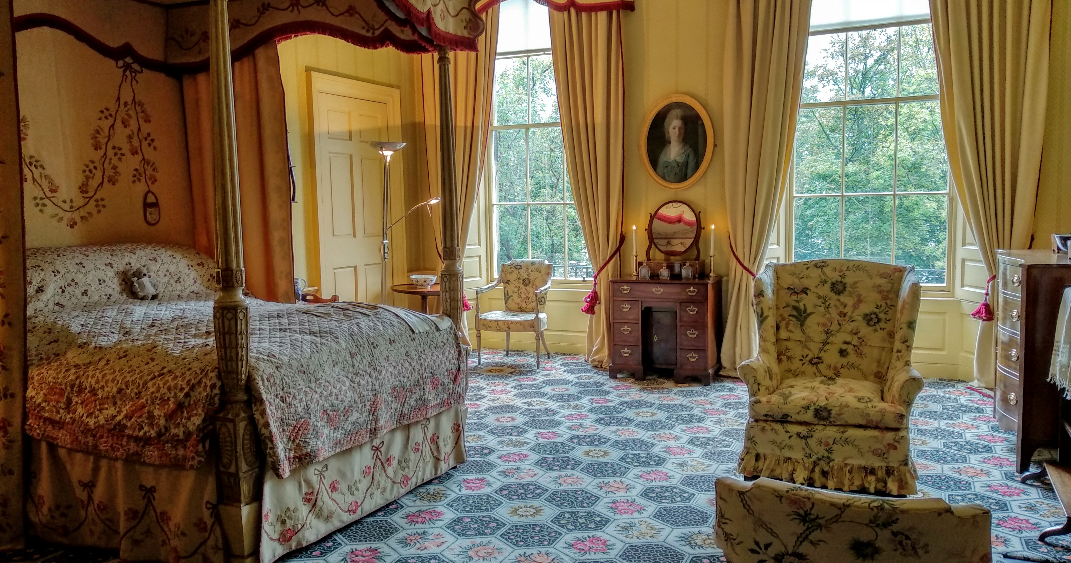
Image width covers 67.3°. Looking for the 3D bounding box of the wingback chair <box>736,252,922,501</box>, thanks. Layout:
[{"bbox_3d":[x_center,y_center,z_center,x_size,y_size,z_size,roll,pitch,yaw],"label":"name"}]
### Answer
[{"bbox_3d":[1.596,0.453,4.348,0.877,1.083,0.857,1,6,24],"label":"wingback chair"}]

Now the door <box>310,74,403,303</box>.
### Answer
[{"bbox_3d":[-1.479,-0.451,6.939,0.099,2.487,1.251,1,6,24],"label":"door"}]

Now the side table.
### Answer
[{"bbox_3d":[-0.990,0.412,7.158,0.581,0.709,0.581,1,6,24],"label":"side table"}]

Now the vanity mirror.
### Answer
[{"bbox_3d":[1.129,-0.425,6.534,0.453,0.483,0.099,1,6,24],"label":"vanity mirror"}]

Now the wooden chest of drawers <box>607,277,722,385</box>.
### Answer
[{"bbox_3d":[1.063,0.383,6.565,0.837,0.801,0.453,1,6,24],"label":"wooden chest of drawers"}]

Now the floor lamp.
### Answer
[{"bbox_3d":[-1.120,-0.109,6.301,0.276,1.921,0.276,1,6,24],"label":"floor lamp"}]

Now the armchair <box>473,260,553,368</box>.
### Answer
[{"bbox_3d":[-0.171,0.277,7.297,0.621,0.916,0.561,1,6,20],"label":"armchair"}]

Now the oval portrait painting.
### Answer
[{"bbox_3d":[1.162,-1.143,6.614,0.621,0.778,0.059,1,6,24],"label":"oval portrait painting"}]

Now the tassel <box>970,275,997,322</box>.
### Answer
[{"bbox_3d":[3.170,0.123,5.693,0.168,0.340,0.138,1,6,24],"label":"tassel"}]

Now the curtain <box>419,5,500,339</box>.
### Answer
[{"bbox_3d":[-0.666,-0.861,7.394,0.808,3.182,0.236,1,6,24],"label":"curtain"}]

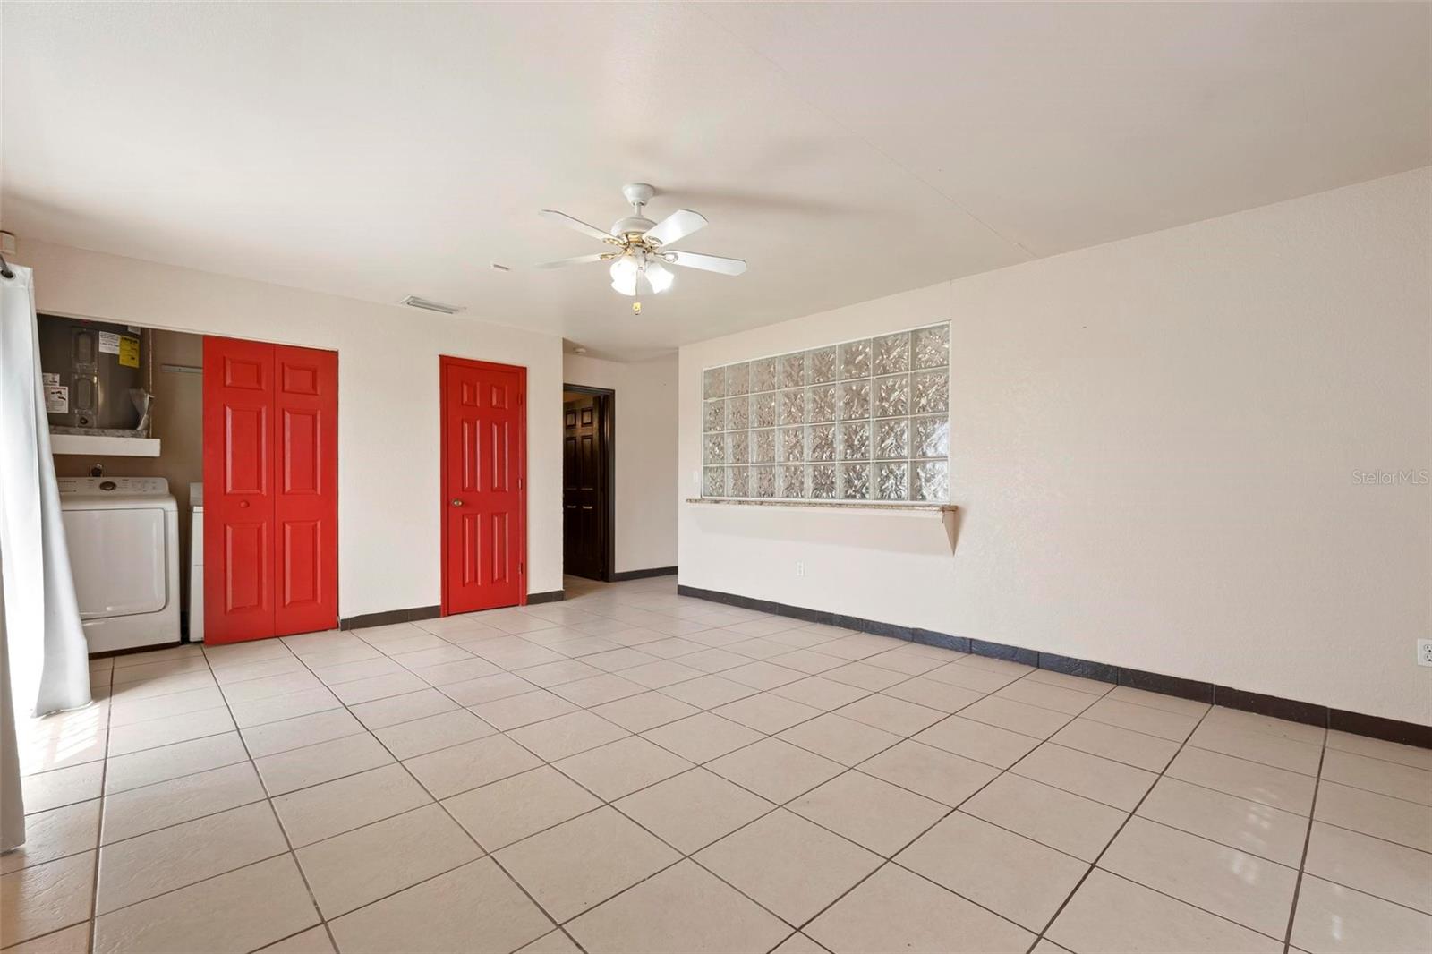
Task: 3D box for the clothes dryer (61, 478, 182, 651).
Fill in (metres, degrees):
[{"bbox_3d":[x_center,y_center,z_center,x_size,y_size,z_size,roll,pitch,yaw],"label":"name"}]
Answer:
[{"bbox_3d":[-4.037,0.562,3.966,0.700,1.110,0.720,1,-1,-43],"label":"clothes dryer"}]

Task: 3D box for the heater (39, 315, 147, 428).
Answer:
[{"bbox_3d":[-4.273,-0.713,4.037,0.560,0.760,0.560,1,-1,-43],"label":"heater"}]

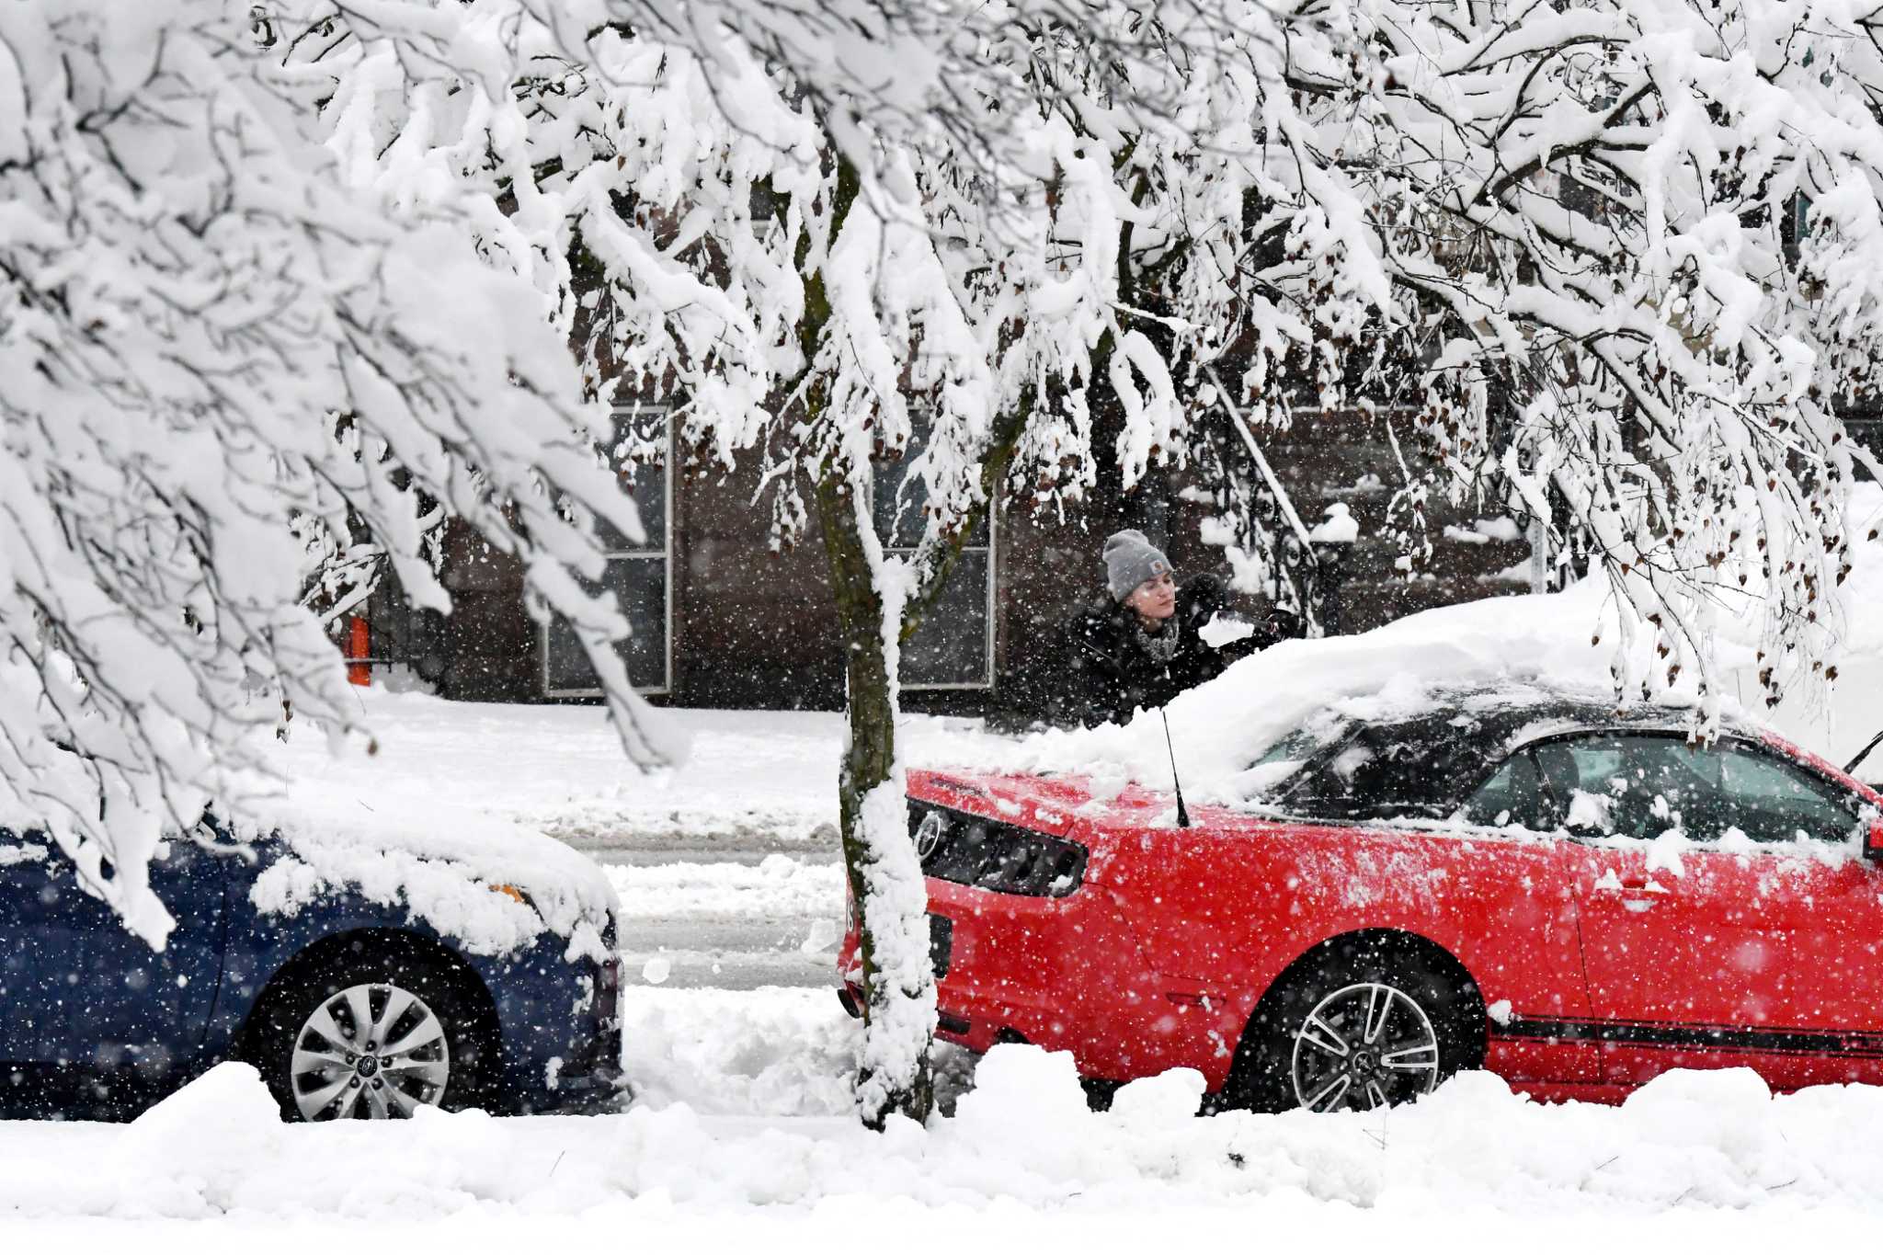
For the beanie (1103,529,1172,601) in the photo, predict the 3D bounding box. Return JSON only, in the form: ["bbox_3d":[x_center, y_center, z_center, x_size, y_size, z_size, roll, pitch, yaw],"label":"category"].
[{"bbox_3d":[0.603,-0.192,32.450,0.190,0.210,0.215,-14,0,-41],"label":"beanie"}]

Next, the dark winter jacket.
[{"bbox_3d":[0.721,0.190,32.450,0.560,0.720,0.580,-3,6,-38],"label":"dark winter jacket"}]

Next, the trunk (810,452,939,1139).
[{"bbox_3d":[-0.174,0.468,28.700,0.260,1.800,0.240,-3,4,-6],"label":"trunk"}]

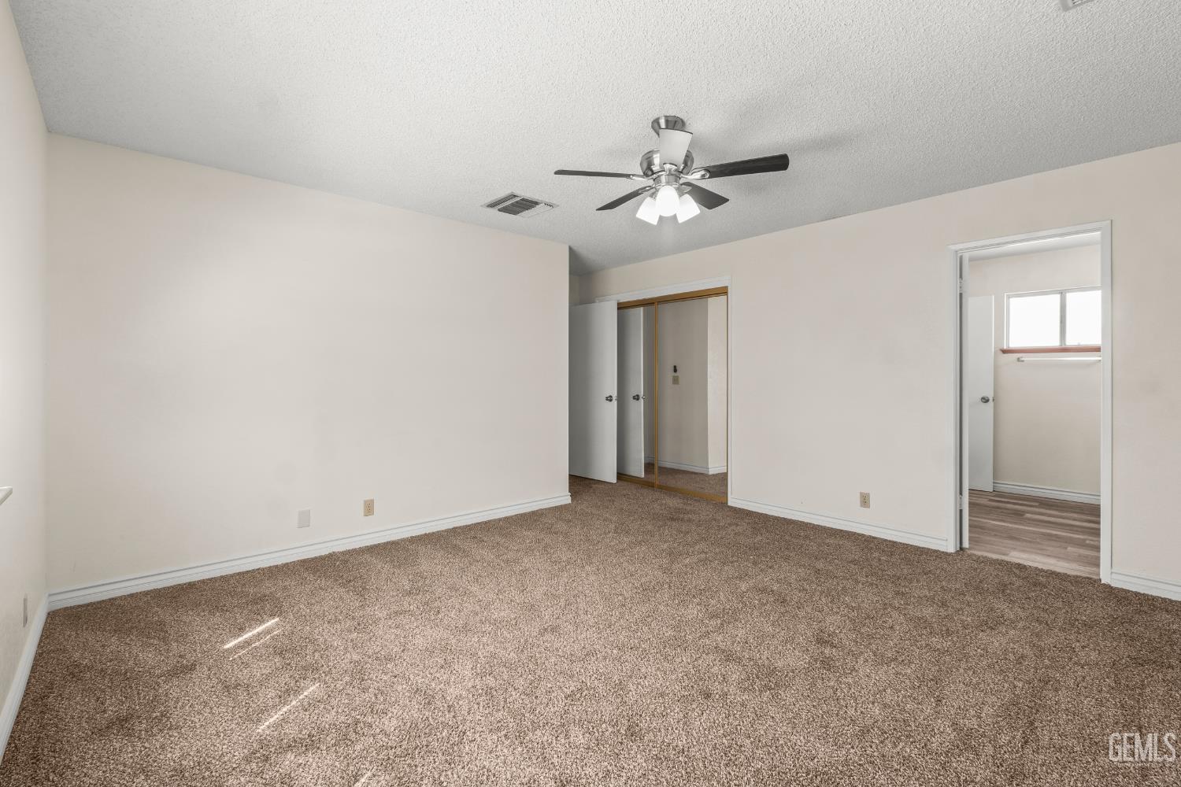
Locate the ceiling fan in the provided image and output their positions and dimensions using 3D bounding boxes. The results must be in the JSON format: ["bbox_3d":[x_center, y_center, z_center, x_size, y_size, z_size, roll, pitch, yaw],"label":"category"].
[{"bbox_3d":[0.384,-1.100,2.450,1.100,0.500,1.090,0,1,0],"label":"ceiling fan"}]

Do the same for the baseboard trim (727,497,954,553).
[{"bbox_3d":[1.885,1.030,3.990,0.016,0.090,1.650,-1,1,-43],"label":"baseboard trim"}]

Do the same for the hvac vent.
[{"bbox_3d":[-0.520,-1.380,3.645,0.410,0.030,0.410,-1,1,-43],"label":"hvac vent"}]

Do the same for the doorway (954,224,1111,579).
[{"bbox_3d":[2.780,0.055,3.130,0.130,2.070,0.760,-1,1,-43],"label":"doorway"}]

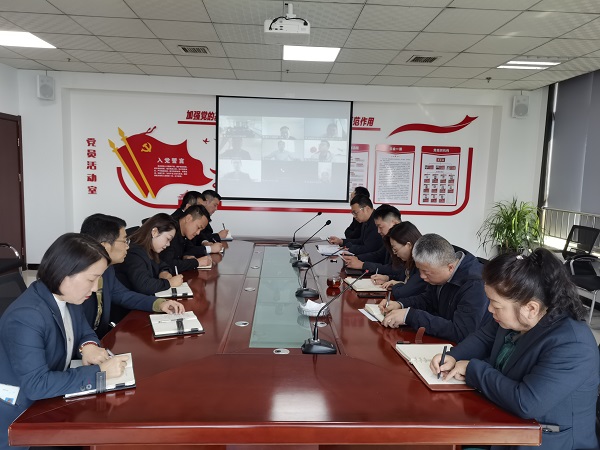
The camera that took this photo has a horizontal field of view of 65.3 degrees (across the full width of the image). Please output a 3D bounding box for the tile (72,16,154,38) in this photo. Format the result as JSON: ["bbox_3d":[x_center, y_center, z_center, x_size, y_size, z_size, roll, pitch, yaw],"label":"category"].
[{"bbox_3d":[-1.654,-1.787,4.223,0.600,0.020,0.600,2,6,-3],"label":"tile"}]

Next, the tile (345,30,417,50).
[{"bbox_3d":[0.742,-1.724,4.345,0.600,0.020,0.600,2,6,-3],"label":"tile"}]

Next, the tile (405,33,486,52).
[{"bbox_3d":[1.341,-1.708,4.375,0.600,0.020,0.600,2,6,-3],"label":"tile"}]

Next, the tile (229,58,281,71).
[{"bbox_3d":[-0.516,-1.892,5.496,0.600,0.015,0.600,2,6,-3],"label":"tile"}]

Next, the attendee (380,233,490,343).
[{"bbox_3d":[0.694,0.610,2.173,0.680,1.170,0.560,1,6,-10],"label":"attendee"}]

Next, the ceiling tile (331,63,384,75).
[{"bbox_3d":[0.679,-1.853,5.539,0.600,0.020,0.600,1,6,-3],"label":"ceiling tile"}]

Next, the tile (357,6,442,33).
[{"bbox_3d":[0.767,-1.658,3.751,0.600,0.020,0.600,1,6,-3],"label":"tile"}]

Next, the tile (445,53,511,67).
[{"bbox_3d":[1.906,-1.758,5.005,0.600,0.020,0.600,1,6,-3],"label":"tile"}]

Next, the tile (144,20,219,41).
[{"bbox_3d":[-1.052,-1.772,4.253,0.600,0.020,0.600,1,6,-3],"label":"tile"}]

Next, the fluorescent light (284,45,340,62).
[{"bbox_3d":[0.110,-1.808,4.911,0.600,0.040,0.600,1,6,-3],"label":"fluorescent light"}]

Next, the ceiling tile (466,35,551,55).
[{"bbox_3d":[1.936,-1.693,4.410,0.600,0.020,0.600,1,6,-3],"label":"ceiling tile"}]

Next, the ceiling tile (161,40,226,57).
[{"bbox_3d":[-1.089,-1.845,4.871,0.600,0.015,0.600,2,6,-3],"label":"ceiling tile"}]

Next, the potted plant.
[{"bbox_3d":[2.727,0.231,6.075,0.830,1.220,0.820,2,6,-3],"label":"potted plant"}]

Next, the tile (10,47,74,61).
[{"bbox_3d":[-2.909,-1.950,5.349,0.600,0.020,0.600,1,6,-3],"label":"tile"}]

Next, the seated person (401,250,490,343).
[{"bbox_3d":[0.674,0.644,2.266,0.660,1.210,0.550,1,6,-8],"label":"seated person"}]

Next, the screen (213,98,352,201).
[{"bbox_3d":[-0.217,-1.043,6.589,1.887,1.430,0.040,1,6,-3],"label":"screen"}]

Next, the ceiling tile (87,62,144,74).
[{"bbox_3d":[-2.345,-1.994,5.978,0.600,0.020,0.600,1,6,-3],"label":"ceiling tile"}]

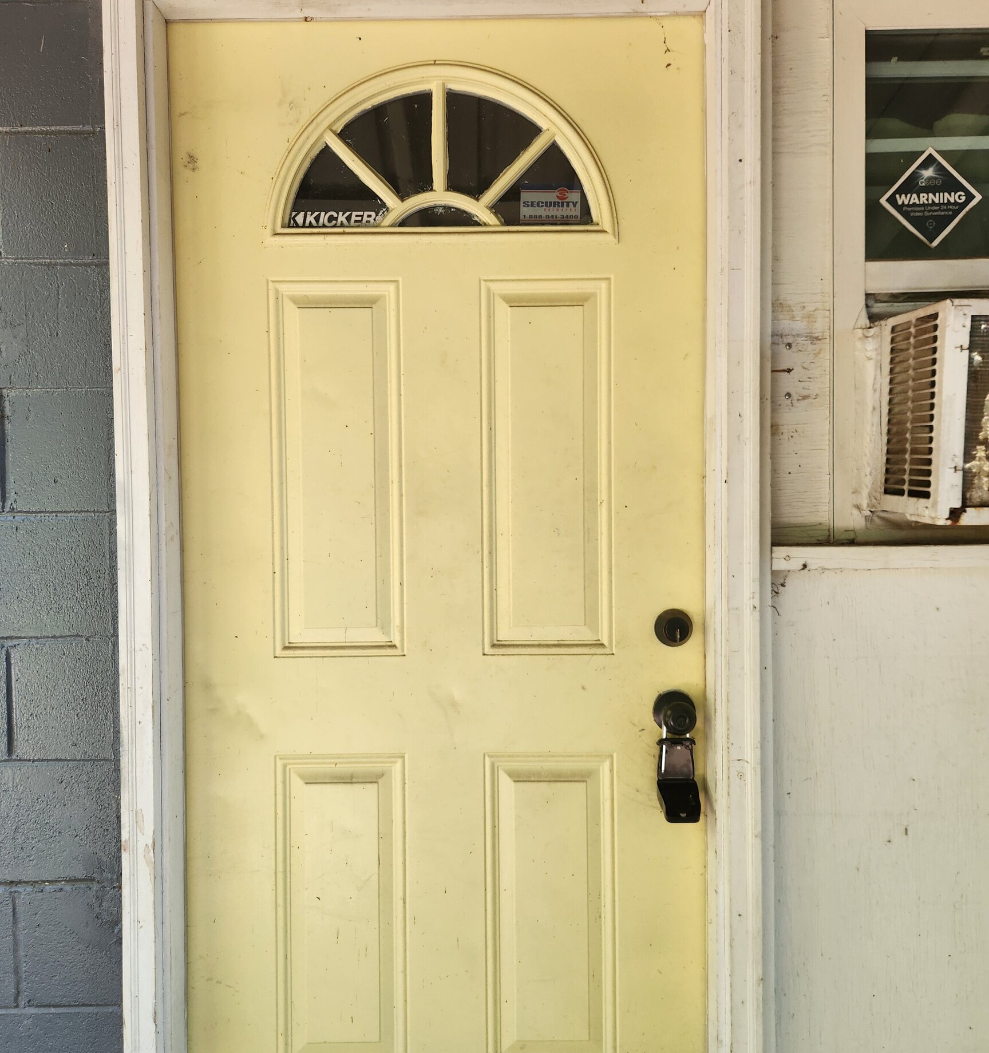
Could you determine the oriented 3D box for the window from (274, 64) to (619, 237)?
[{"bbox_3d":[-0.085,-0.626,1.467,0.575,0.288,0.040,-1,2,0],"label":"window"}]

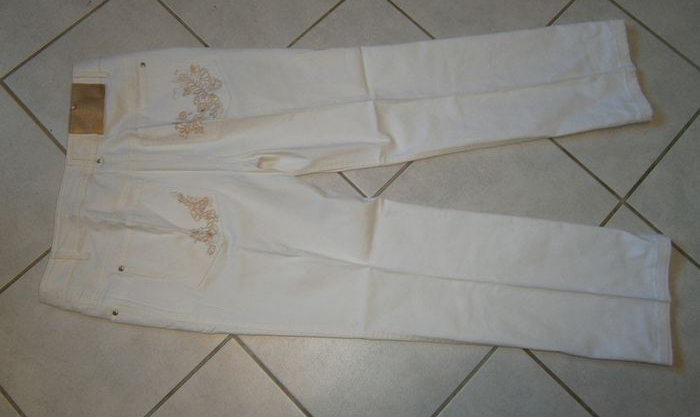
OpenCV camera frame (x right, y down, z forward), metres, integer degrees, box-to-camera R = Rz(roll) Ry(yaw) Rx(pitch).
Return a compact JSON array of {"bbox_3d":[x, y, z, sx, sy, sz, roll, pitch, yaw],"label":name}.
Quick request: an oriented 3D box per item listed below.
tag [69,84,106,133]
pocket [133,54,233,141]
[{"bbox_3d":[-0.453,-0.172,0.908,0.058,0.005,0.094,-1,75,-2],"label":"tag"},{"bbox_3d":[-0.290,-0.191,0.916,0.164,0.012,0.161,-2,75,-2],"label":"pocket"}]

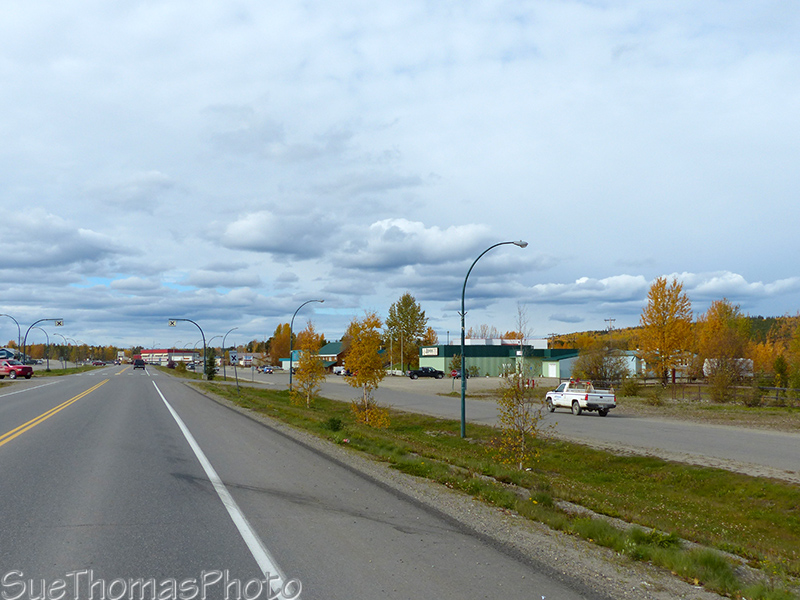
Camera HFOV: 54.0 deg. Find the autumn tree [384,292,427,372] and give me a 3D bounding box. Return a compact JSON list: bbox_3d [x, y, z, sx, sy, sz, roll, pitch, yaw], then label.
[{"bbox_3d":[1.152,6.790,164.955,8.600,16.790,8.600,0,-4,0],"label":"autumn tree"}]

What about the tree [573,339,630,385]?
[{"bbox_3d":[26.594,8.108,103.684,7.400,5.920,7.400,-1,-4,14],"label":"tree"}]

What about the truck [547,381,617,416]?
[{"bbox_3d":[10.550,5.830,46.600,1.950,1.880,5.400,1,-5,-17],"label":"truck"}]

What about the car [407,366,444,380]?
[{"bbox_3d":[4.089,11.785,126.000,5.900,1.930,2.000,1,-5,-18],"label":"car"}]

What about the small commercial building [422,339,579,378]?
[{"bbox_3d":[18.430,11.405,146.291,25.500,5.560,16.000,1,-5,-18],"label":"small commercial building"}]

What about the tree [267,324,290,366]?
[{"bbox_3d":[-37.465,13.964,244.641,6.800,13.620,6.800,1,-4,-9],"label":"tree"}]

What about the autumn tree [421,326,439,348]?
[{"bbox_3d":[7.157,11.790,187.644,4.900,10.780,4.900,0,-4,2],"label":"autumn tree"}]

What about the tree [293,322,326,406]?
[{"bbox_3d":[-4.664,3.373,40.668,1.800,4.400,1.800,1,-5,-18],"label":"tree"}]

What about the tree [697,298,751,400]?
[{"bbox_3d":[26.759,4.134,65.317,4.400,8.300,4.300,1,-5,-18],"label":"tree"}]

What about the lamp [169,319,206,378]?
[{"bbox_3d":[-24.854,5.790,92.200,4.400,7.070,0.500,1,-5,-18],"label":"lamp"}]

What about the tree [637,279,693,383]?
[{"bbox_3d":[32.436,3.754,96.508,6.600,13.300,6.600,1,-5,-18],"label":"tree"}]

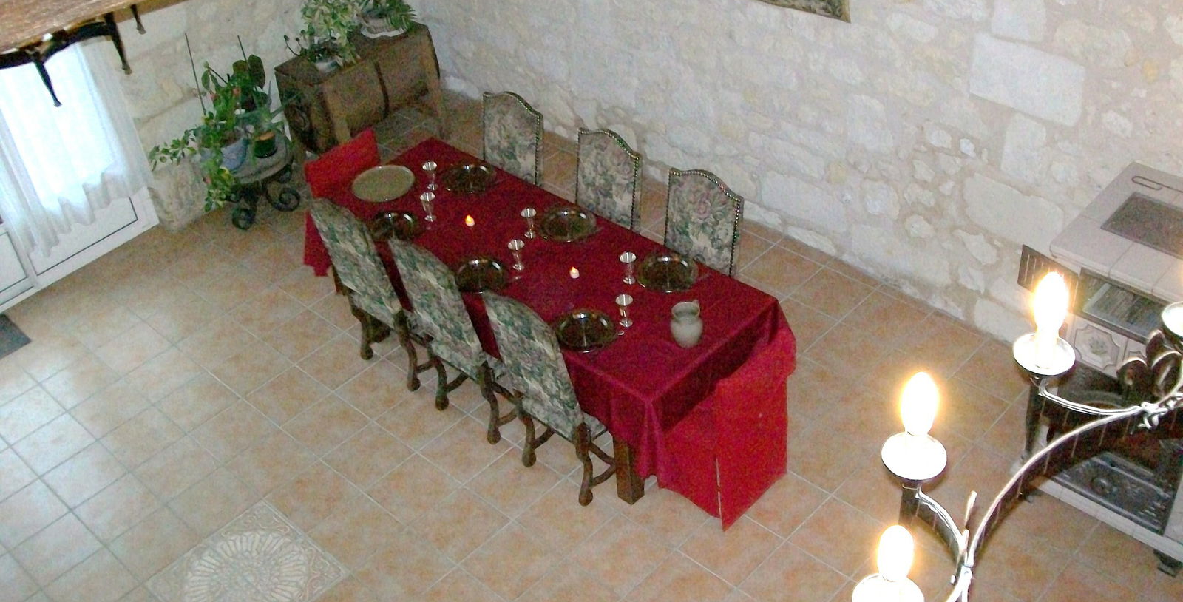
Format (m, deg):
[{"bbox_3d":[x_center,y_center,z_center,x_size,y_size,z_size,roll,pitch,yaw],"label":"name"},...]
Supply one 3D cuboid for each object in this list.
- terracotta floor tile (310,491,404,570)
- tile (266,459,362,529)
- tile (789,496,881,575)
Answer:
[{"bbox_3d":[-1.052,1.033,5.523,0.325,0.010,0.325,28,49,35],"label":"terracotta floor tile"},{"bbox_3d":[-1.302,0.911,5.748,0.332,0.012,0.332,28,49,35],"label":"tile"},{"bbox_3d":[1.065,1.011,5.275,0.330,0.010,0.330,28,49,35],"label":"tile"}]

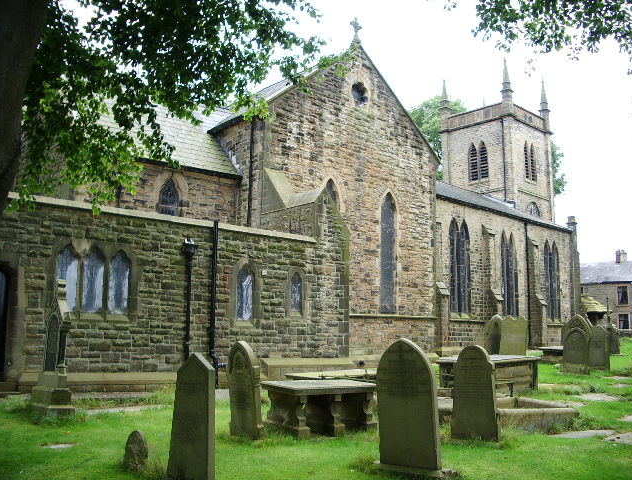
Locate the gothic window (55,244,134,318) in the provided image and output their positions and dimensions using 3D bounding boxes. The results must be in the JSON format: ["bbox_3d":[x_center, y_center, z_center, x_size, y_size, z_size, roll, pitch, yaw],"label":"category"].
[{"bbox_3d":[-4.931,0.939,14.422,1.771,1.525,0.220,9,-12,-42],"label":"gothic window"}]

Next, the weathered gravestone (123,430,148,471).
[{"bbox_3d":[-2.009,2.346,7.272,0.300,0.410,0.110,-7,-12,39],"label":"weathered gravestone"}]

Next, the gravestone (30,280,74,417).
[{"bbox_3d":[-4.208,1.723,10.510,0.440,2.160,0.820,9,-12,-42],"label":"gravestone"}]

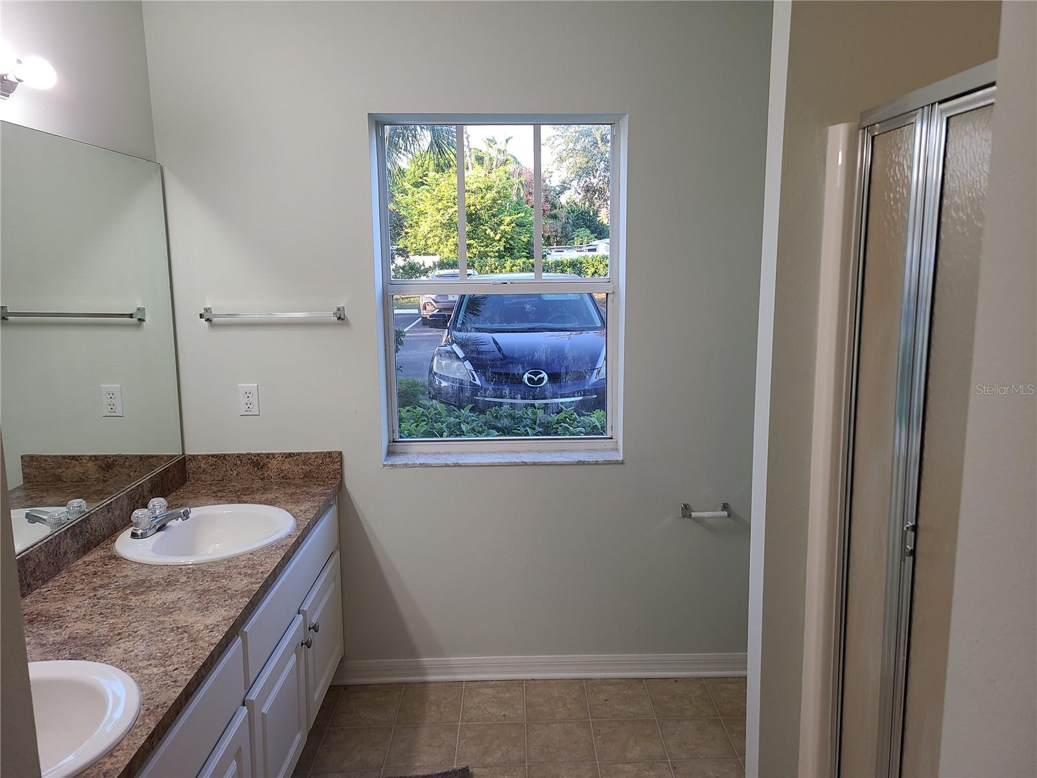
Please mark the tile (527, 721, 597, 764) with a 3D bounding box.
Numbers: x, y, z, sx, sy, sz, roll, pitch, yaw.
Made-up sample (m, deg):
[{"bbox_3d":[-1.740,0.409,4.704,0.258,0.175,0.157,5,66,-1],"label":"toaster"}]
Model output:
[{"bbox_3d":[0.140,1.187,2.611,0.229,0.010,0.229,-1,10,0],"label":"tile"}]

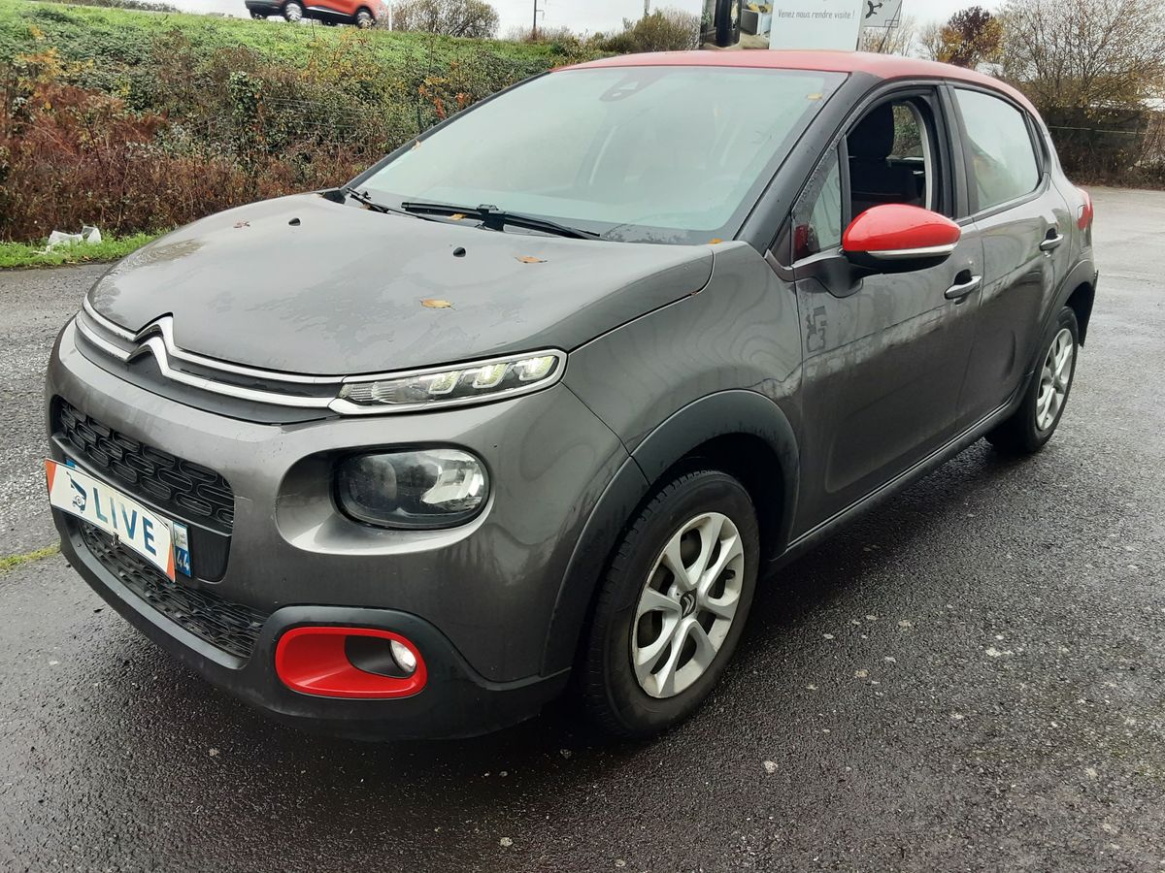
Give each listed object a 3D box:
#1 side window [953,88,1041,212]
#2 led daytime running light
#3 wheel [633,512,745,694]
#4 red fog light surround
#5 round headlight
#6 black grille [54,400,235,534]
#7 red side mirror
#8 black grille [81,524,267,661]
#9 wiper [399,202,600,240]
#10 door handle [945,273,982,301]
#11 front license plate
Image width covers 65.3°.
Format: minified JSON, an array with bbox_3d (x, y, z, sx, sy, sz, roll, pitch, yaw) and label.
[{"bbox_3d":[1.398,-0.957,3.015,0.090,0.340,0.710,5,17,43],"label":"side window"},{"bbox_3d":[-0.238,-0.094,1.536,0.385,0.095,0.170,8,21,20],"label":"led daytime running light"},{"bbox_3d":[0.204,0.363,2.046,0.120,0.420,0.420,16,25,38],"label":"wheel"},{"bbox_3d":[-0.423,0.407,1.669,0.280,0.130,0.110,9,21,23],"label":"red fog light surround"},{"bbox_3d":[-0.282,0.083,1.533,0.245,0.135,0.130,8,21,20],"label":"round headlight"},{"bbox_3d":[-0.898,0.033,1.849,0.760,0.135,0.085,16,24,37],"label":"black grille"},{"bbox_3d":[0.727,-0.452,2.079,0.230,0.145,0.140,17,25,39],"label":"red side mirror"},{"bbox_3d":[-0.895,0.296,1.947,0.790,0.135,0.090,16,24,37],"label":"black grille"},{"bbox_3d":[-0.216,-0.512,2.140,0.080,0.050,0.700,-17,26,-41],"label":"wiper"},{"bbox_3d":[1.086,-0.429,2.607,0.055,0.045,0.200,17,25,39],"label":"door handle"},{"bbox_3d":[-0.978,0.163,1.875,0.505,0.112,0.025,16,25,37],"label":"front license plate"}]

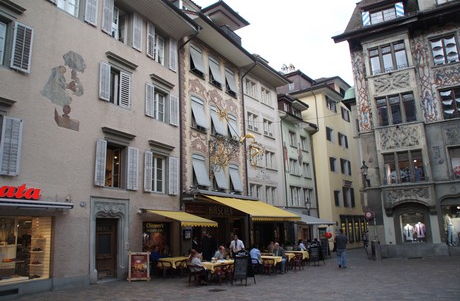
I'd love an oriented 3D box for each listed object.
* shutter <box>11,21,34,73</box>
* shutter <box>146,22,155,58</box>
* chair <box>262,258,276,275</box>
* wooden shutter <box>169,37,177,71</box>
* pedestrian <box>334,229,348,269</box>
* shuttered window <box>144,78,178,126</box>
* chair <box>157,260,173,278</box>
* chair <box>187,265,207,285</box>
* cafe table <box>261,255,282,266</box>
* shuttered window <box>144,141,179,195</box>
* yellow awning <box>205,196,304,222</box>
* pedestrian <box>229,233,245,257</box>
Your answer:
[{"bbox_3d":[-7.660,-3.825,12.797,0.060,1.860,0.690,-10,-15,29],"label":"shutter"},{"bbox_3d":[-4.374,-6.124,19.256,0.060,2.107,0.583,-11,-16,30],"label":"shutter"},{"bbox_3d":[1.694,4.964,14.983,0.490,0.760,0.520,-10,-15,29],"label":"chair"},{"bbox_3d":[-3.417,-5.697,20.839,0.060,2.000,0.660,-10,-15,29],"label":"wooden shutter"},{"bbox_3d":[5.474,4.842,16.982,0.560,1.800,0.420,-6,-14,13],"label":"pedestrian"},{"bbox_3d":[-3.764,-2.514,19.265,0.200,1.893,2.622,-11,-16,30],"label":"shuttered window"},{"bbox_3d":[-2.852,5.171,15.099,0.500,0.760,0.520,-9,-15,26],"label":"chair"},{"bbox_3d":[-1.198,4.658,12.941,0.540,0.780,0.540,9,-18,-39],"label":"chair"},{"bbox_3d":[1.844,5.261,15.789,0.950,0.730,0.850,-11,-16,30],"label":"cafe table"},{"bbox_3d":[-3.603,1.001,18.493,0.250,2.700,2.620,-10,-15,29],"label":"shuttered window"},{"bbox_3d":[1.779,3.962,23.250,3.270,1.640,7.537,-10,-15,30],"label":"yellow awning"},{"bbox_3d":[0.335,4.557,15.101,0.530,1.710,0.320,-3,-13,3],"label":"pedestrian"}]

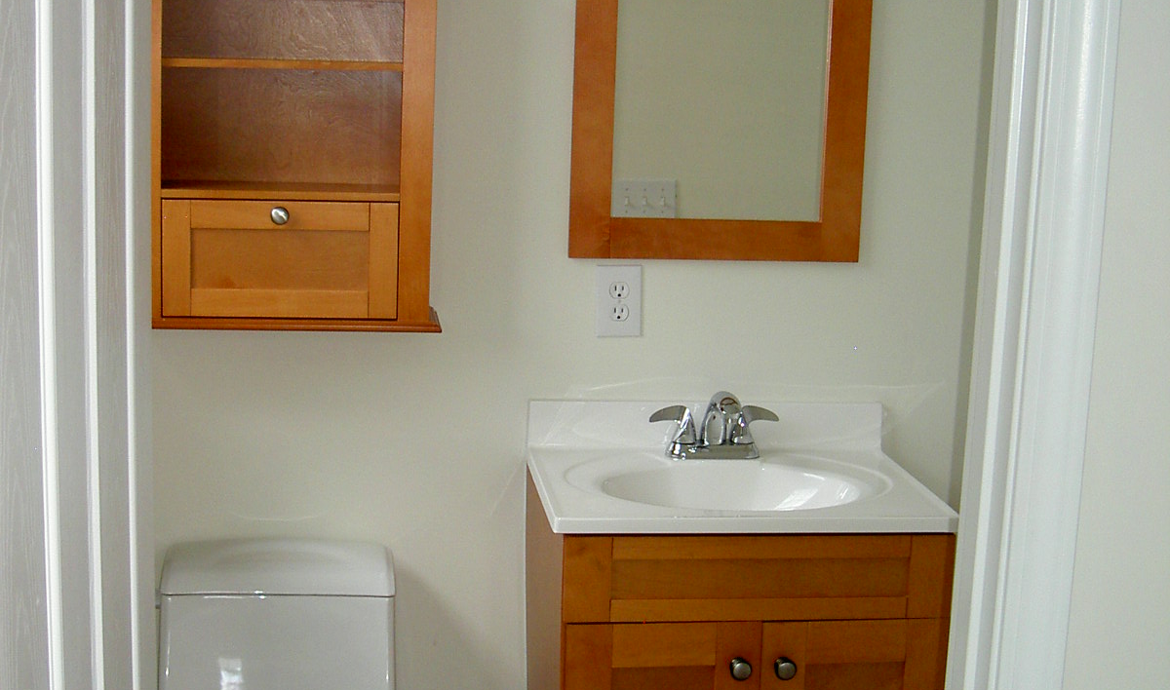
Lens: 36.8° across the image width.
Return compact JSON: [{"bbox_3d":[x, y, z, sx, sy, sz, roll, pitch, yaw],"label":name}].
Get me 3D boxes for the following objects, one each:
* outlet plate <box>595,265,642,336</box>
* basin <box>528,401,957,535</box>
[{"bbox_3d":[0.061,-0.077,3.068,0.079,0.125,0.007,0,10,-8],"label":"outlet plate"},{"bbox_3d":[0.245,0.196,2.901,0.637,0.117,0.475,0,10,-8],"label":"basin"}]

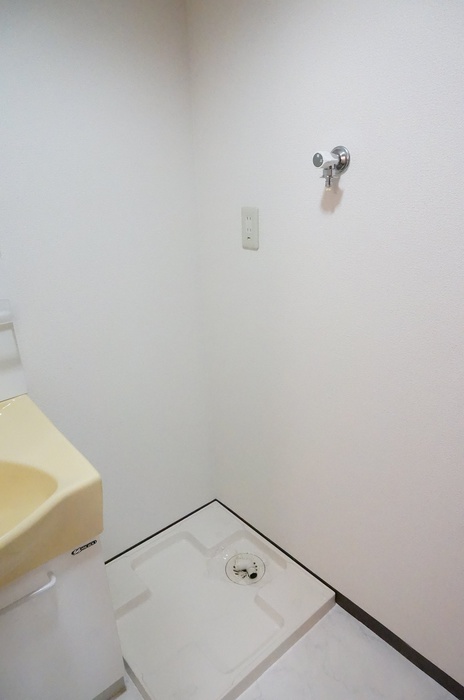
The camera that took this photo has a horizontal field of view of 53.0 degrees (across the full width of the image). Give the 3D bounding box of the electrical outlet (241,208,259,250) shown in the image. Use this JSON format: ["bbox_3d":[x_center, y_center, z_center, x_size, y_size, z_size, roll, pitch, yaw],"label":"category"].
[{"bbox_3d":[0.055,-0.359,1.384,0.009,0.121,0.071,-19,27,-37],"label":"electrical outlet"}]

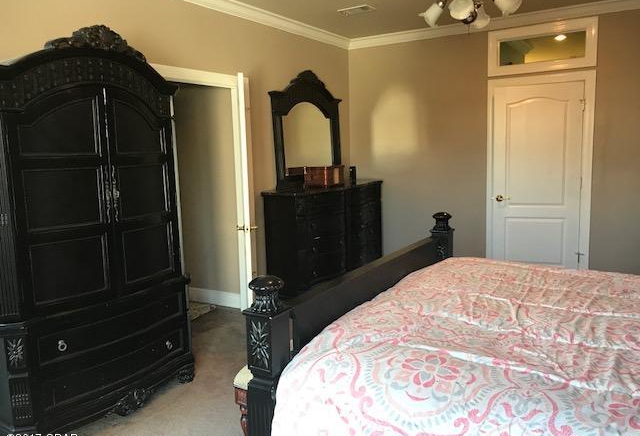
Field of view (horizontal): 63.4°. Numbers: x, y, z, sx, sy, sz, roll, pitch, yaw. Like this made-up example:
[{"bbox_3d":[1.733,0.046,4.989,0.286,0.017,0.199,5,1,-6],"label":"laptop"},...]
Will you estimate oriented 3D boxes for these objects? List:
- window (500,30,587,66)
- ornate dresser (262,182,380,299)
[{"bbox_3d":[2.122,-1.615,4.964,0.767,0.231,0.060,3,9,32],"label":"window"},{"bbox_3d":[0.121,0.237,5.292,0.528,1.101,1.544,3,9,32],"label":"ornate dresser"}]

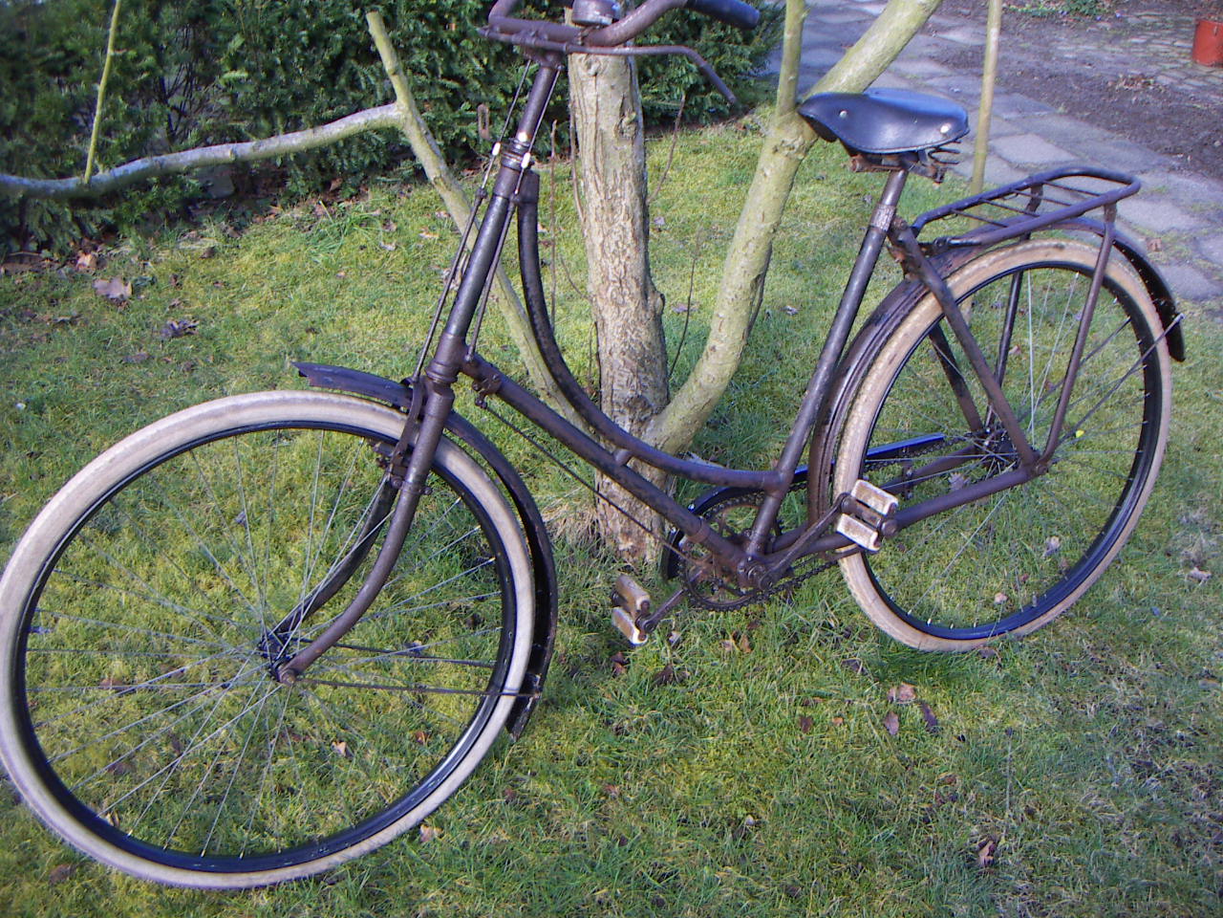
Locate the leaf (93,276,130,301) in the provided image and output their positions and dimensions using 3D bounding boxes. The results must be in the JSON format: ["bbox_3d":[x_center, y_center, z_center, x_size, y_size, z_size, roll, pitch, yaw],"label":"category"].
[{"bbox_3d":[-1.492,-0.509,3.798,0.108,0.042,0.125,-9,30,-13],"label":"leaf"}]

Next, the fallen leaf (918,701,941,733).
[{"bbox_3d":[0.513,0.413,2.041,0.024,0.018,0.051,-5,29,-6],"label":"fallen leaf"}]

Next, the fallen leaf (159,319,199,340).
[{"bbox_3d":[-1.194,-0.357,3.512,0.097,0.040,0.089,-8,29,-12],"label":"fallen leaf"}]

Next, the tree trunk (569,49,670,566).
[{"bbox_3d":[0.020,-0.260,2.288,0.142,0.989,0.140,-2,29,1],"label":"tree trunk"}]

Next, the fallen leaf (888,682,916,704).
[{"bbox_3d":[0.478,0.386,2.092,0.041,0.018,0.032,6,30,14],"label":"fallen leaf"}]

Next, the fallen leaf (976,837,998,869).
[{"bbox_3d":[0.528,0.552,1.786,0.022,0.022,0.038,9,30,18],"label":"fallen leaf"}]

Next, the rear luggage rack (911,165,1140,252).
[{"bbox_3d":[0.614,-0.380,1.926,0.365,0.052,0.148,-19,26,-18],"label":"rear luggage rack"}]

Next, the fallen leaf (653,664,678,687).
[{"bbox_3d":[0.092,0.367,2.146,0.037,0.020,0.040,4,29,10],"label":"fallen leaf"}]

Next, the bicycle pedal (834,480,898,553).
[{"bbox_3d":[0.367,0.081,1.819,0.031,0.077,0.096,18,10,-29],"label":"bicycle pedal"}]

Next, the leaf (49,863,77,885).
[{"bbox_3d":[-0.773,0.585,1.793,0.034,0.016,0.035,20,35,34],"label":"leaf"}]

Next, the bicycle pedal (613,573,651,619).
[{"bbox_3d":[0.034,0.242,2.051,0.030,0.080,0.095,3,18,-26],"label":"bicycle pedal"}]

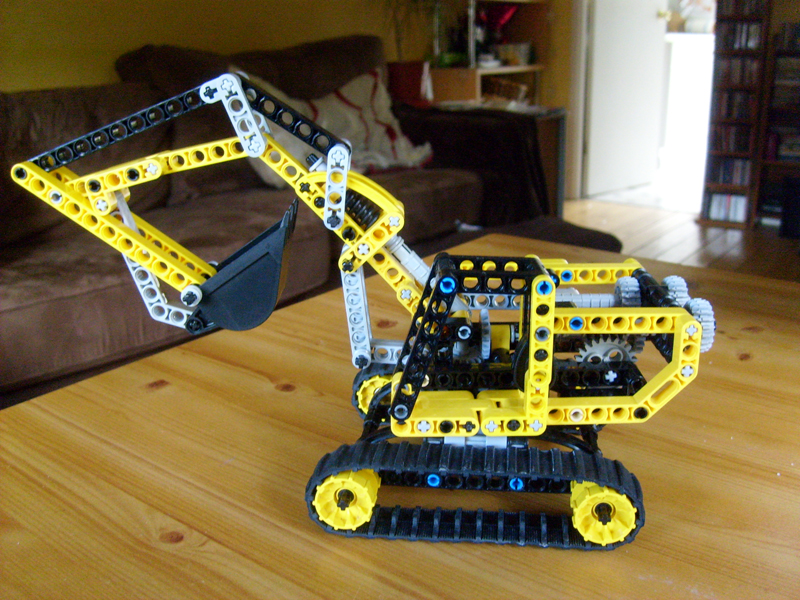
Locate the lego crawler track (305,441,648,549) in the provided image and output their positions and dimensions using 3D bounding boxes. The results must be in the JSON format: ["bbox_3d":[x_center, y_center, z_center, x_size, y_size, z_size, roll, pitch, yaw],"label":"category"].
[{"bbox_3d":[0.027,0.073,0.305,0.124,0.030,0.020,1,16,6],"label":"lego crawler track"}]

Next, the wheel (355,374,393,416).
[{"bbox_3d":[-0.009,0.046,0.404,0.023,0.023,0.018,1,16,6],"label":"wheel"}]

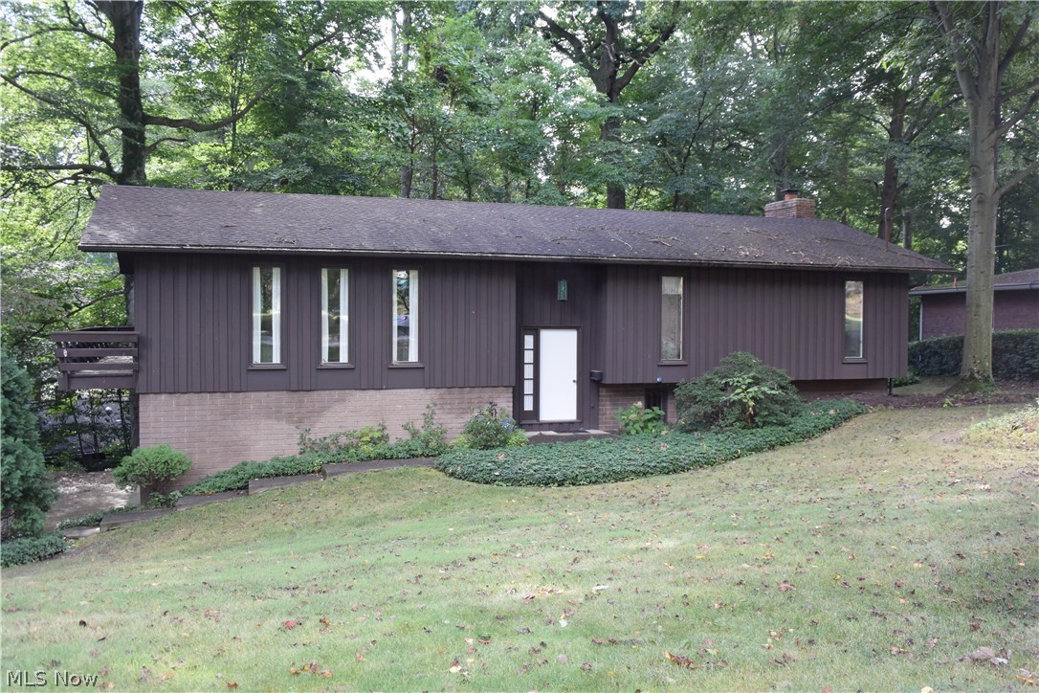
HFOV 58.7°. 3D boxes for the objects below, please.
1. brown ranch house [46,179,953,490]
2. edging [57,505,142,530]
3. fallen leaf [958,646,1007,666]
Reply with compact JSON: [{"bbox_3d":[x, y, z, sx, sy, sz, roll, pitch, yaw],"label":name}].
[{"bbox_3d":[-0.381,-0.607,24.159,20.220,6.850,9.720,0,2,-19],"label":"brown ranch house"},{"bbox_3d":[-7.072,2.911,15.535,1.200,0.250,0.450,0,2,-19],"label":"edging"},{"bbox_3d":[2.224,1.471,4.435,0.210,0.050,0.150,-6,-2,0],"label":"fallen leaf"}]

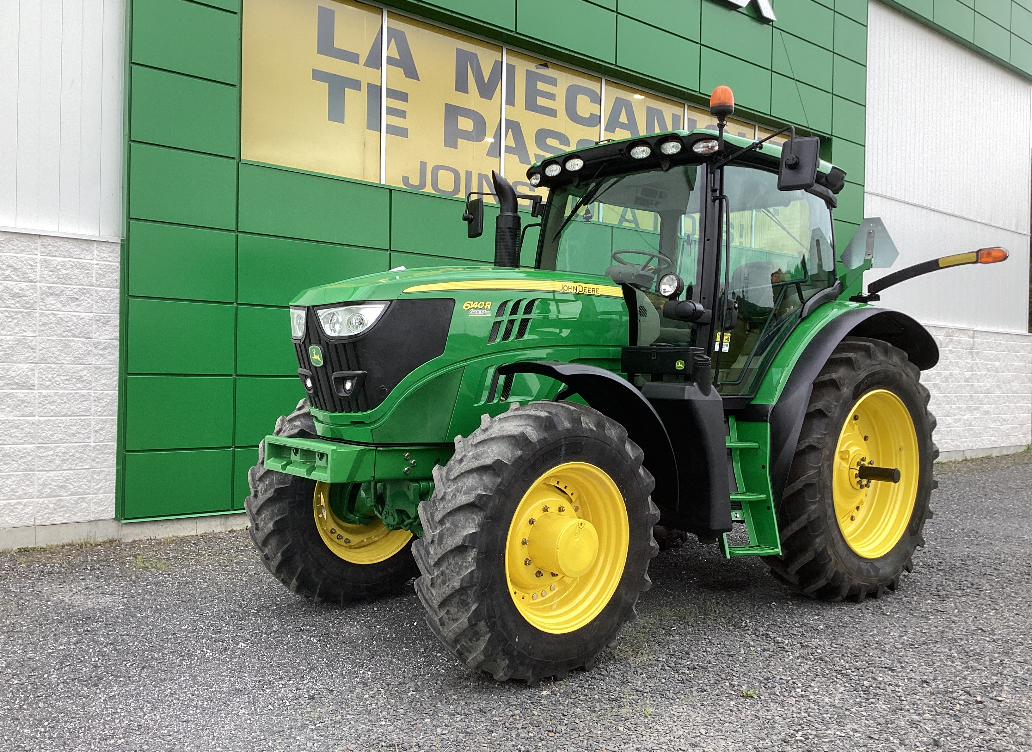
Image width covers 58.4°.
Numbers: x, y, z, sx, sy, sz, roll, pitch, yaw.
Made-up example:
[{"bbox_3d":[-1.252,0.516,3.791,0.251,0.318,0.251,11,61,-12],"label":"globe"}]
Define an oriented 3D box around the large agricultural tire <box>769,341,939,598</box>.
[{"bbox_3d":[2.270,0.631,6.307,1.806,1.786,0.475,1,1,-40],"label":"large agricultural tire"}]

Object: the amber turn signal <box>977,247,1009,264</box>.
[{"bbox_3d":[2.990,-0.757,5.800,0.065,0.090,0.175,1,-4,-40],"label":"amber turn signal"}]

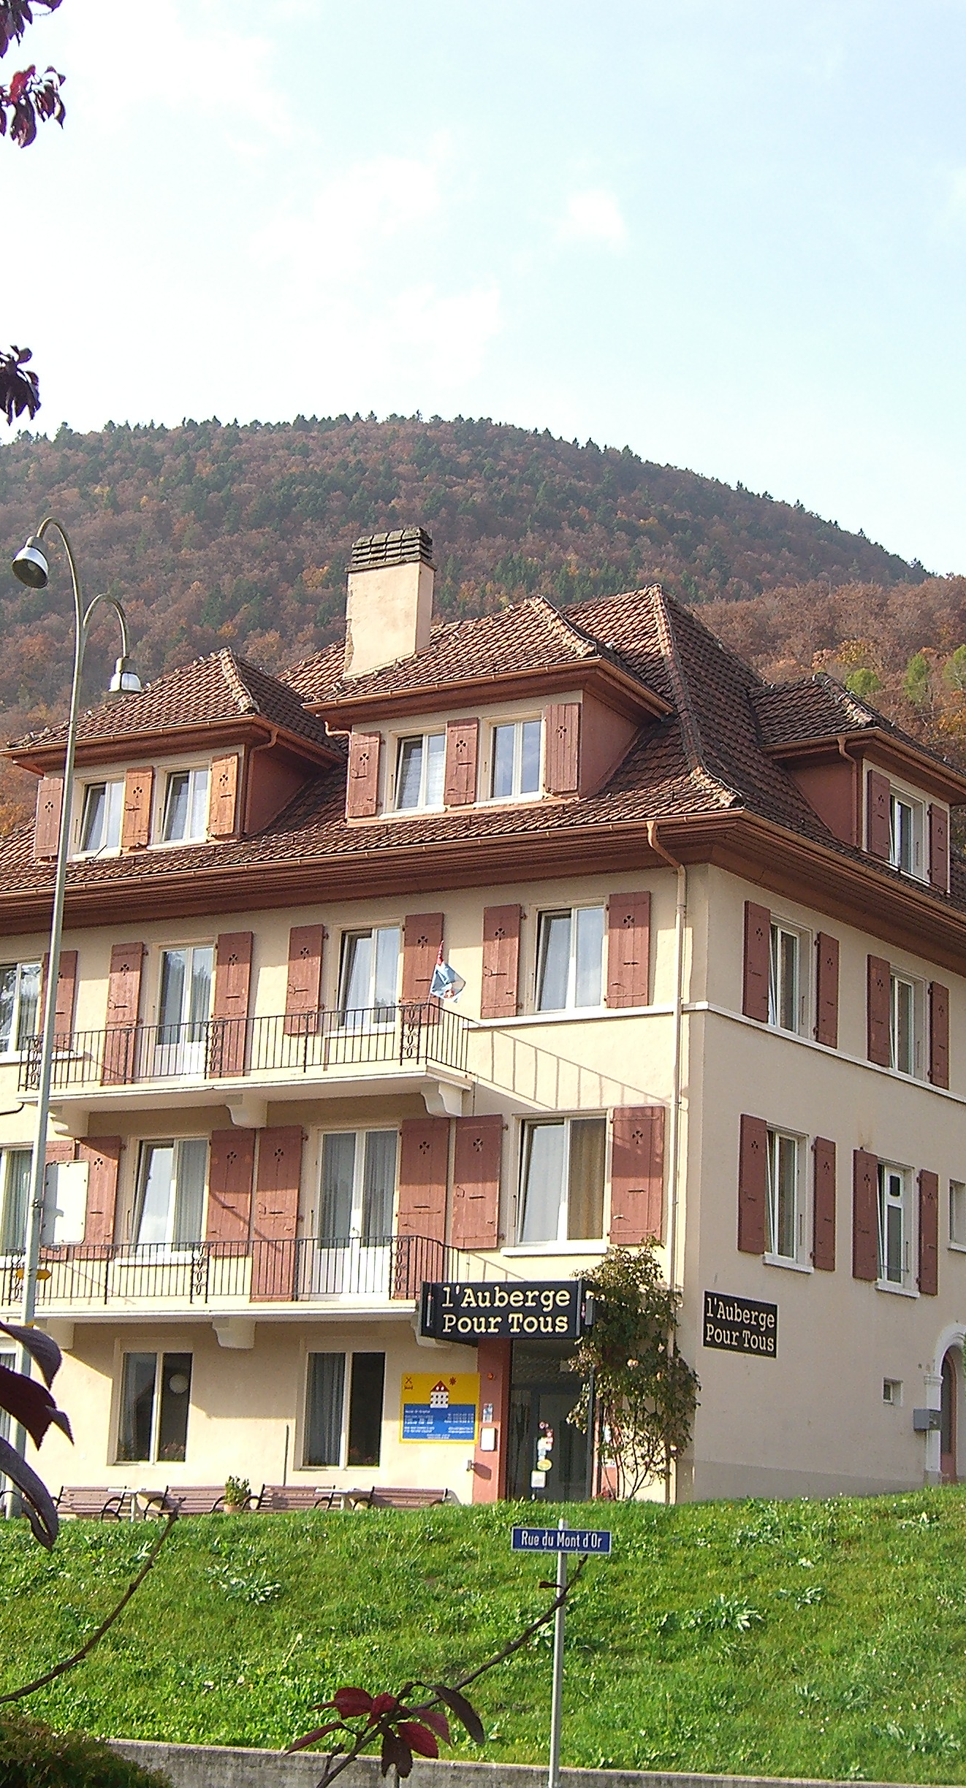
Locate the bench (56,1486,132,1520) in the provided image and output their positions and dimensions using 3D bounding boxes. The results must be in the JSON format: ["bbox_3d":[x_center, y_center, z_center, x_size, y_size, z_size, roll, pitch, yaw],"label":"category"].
[{"bbox_3d":[-5.648,8.727,36.691,1.250,0.800,0.620,-6,-15,33],"label":"bench"}]

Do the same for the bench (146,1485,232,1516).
[{"bbox_3d":[-4.037,8.494,35.663,1.250,0.800,0.620,-6,-15,33],"label":"bench"}]

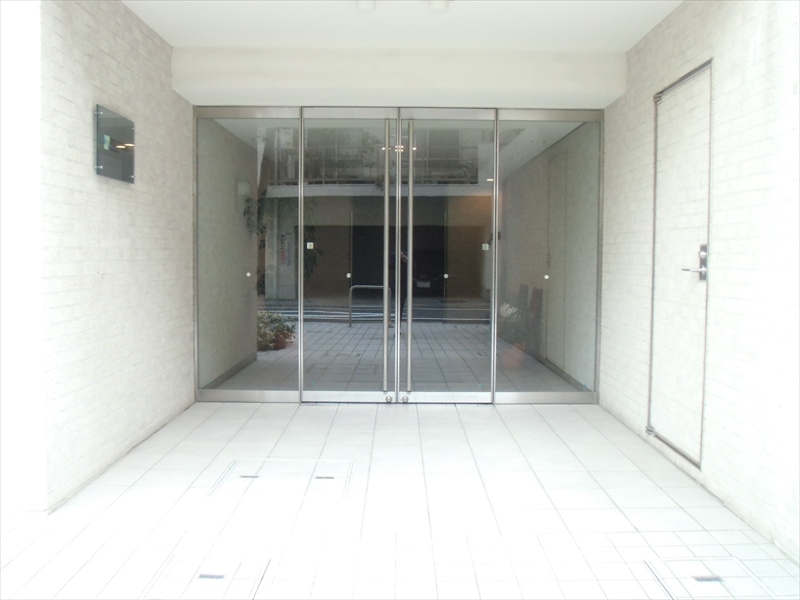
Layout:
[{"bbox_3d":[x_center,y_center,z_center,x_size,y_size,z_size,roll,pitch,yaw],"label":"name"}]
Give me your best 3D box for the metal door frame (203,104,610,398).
[{"bbox_3d":[-0.015,-0.325,5.894,3.140,2.280,0.120,0,4,0],"label":"metal door frame"}]

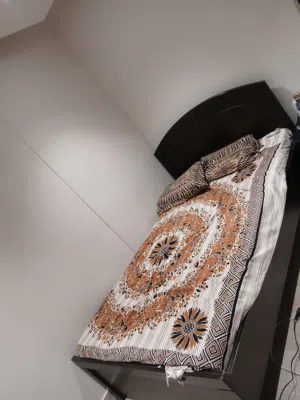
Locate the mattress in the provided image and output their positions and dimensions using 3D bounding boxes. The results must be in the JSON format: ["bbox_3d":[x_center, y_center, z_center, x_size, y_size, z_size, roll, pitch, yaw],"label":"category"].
[{"bbox_3d":[0.319,0.250,2.225,1.323,0.148,1.931,-29,18,47],"label":"mattress"}]

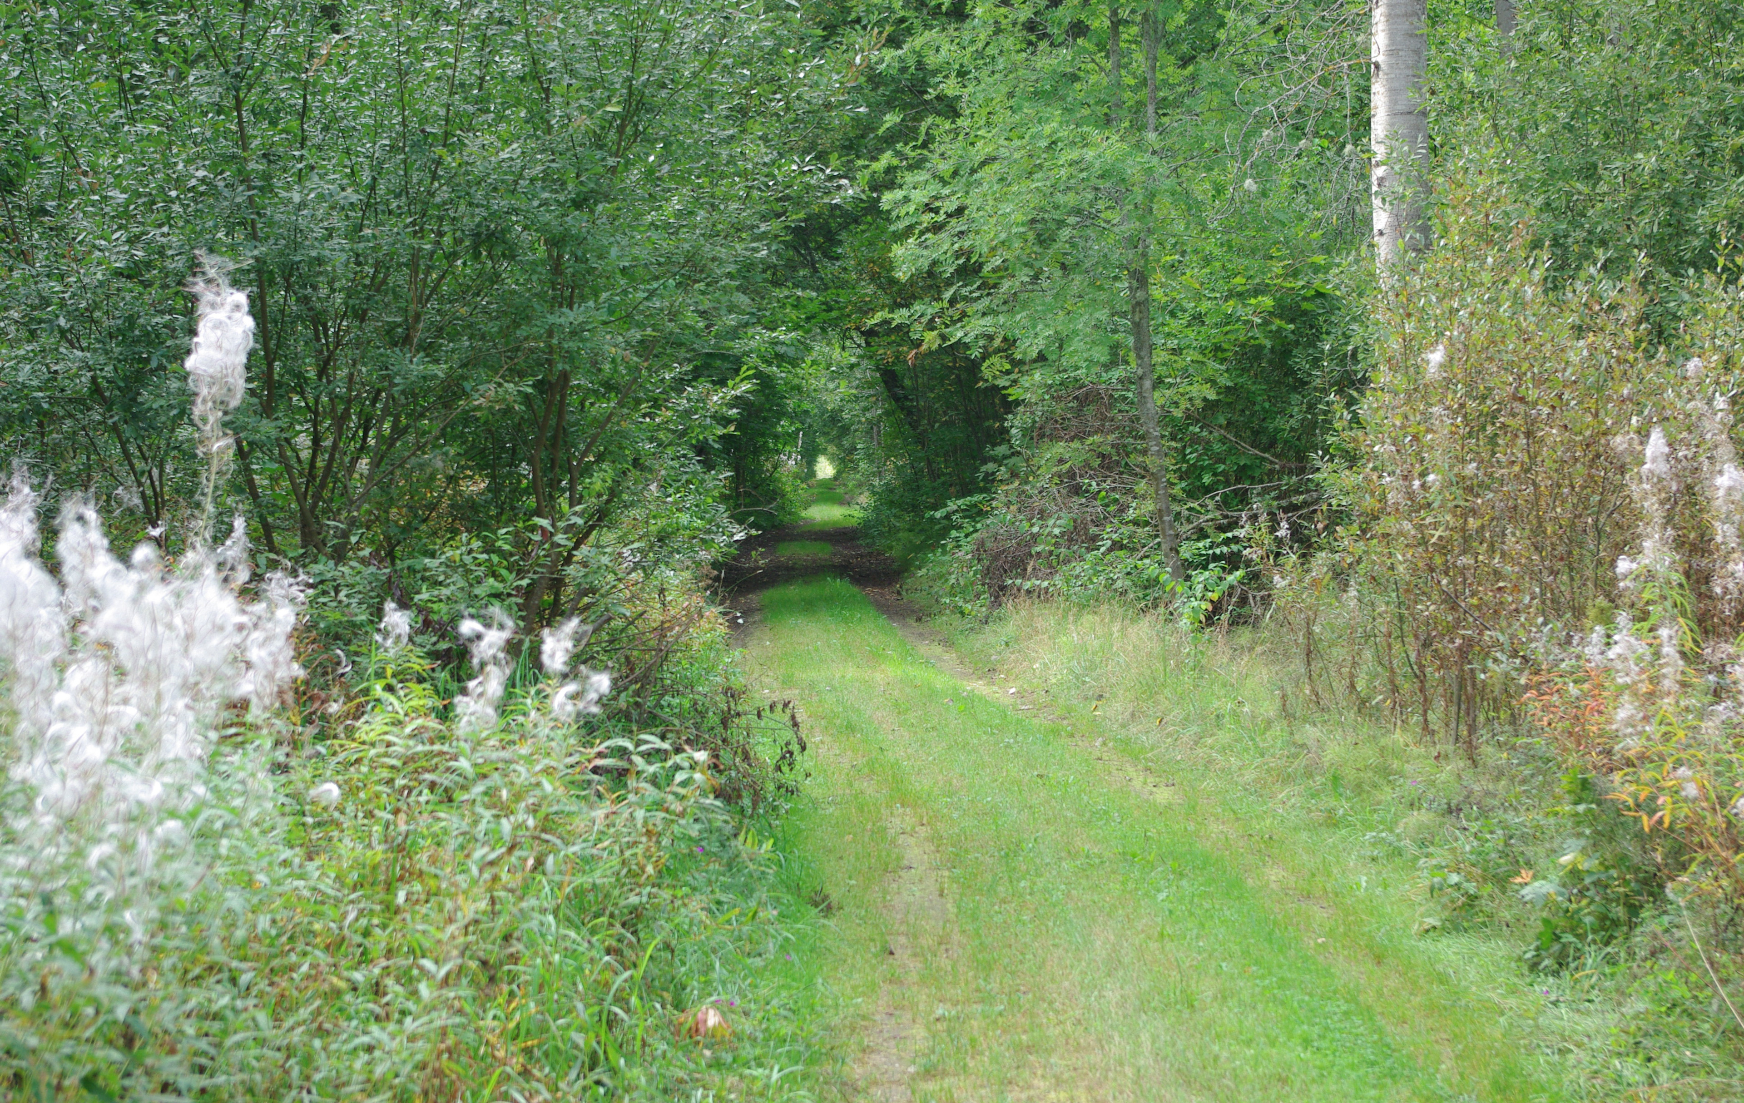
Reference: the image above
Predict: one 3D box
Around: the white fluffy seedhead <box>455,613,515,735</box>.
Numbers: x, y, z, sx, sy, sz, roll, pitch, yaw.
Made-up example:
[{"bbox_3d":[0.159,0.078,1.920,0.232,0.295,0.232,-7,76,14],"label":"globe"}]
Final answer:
[{"bbox_3d":[-1.248,0.395,12.800,0.193,0.386,0.180,0,1,0],"label":"white fluffy seedhead"}]

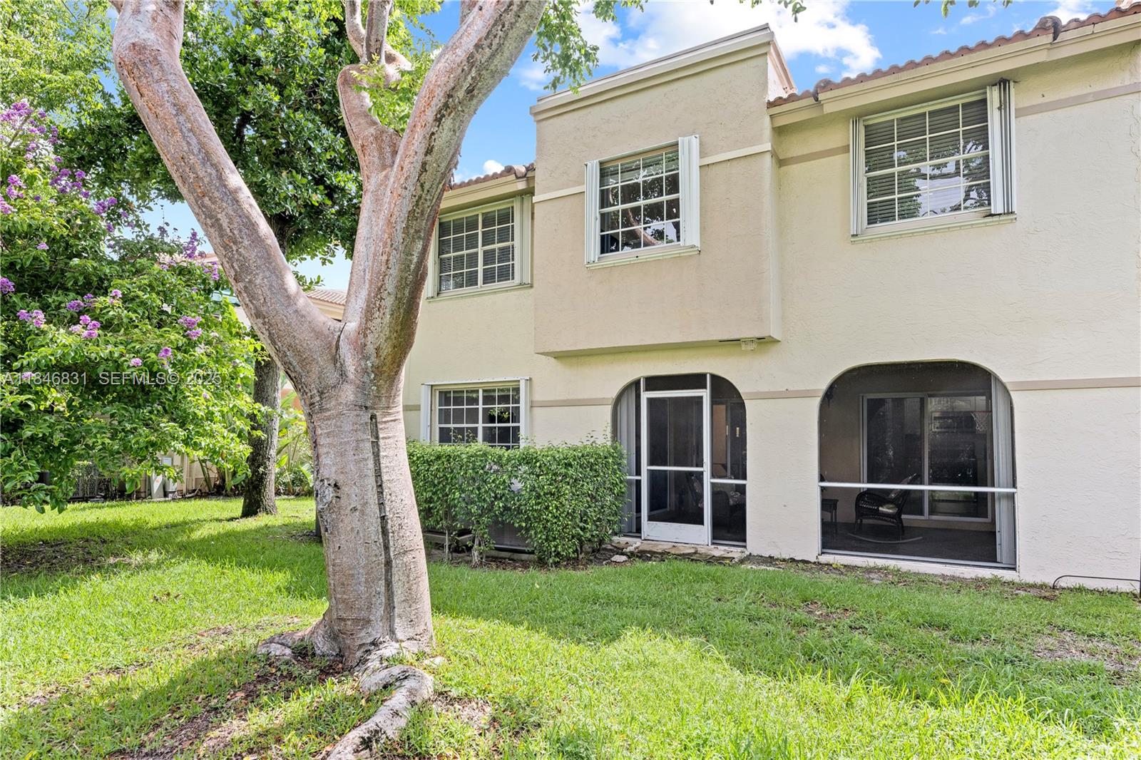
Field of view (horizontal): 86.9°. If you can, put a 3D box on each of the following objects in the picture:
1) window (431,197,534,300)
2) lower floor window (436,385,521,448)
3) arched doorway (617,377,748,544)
[{"bbox_3d":[-1.582,-2.176,10.006,2.196,1.500,0.150,-2,-3,30],"label":"window"},{"bbox_3d":[-1.529,0.745,9.940,1.808,1.302,0.120,-2,-3,30],"label":"lower floor window"},{"bbox_3d":[1.474,1.047,8.228,1.888,2.256,0.200,-2,-3,30],"label":"arched doorway"}]

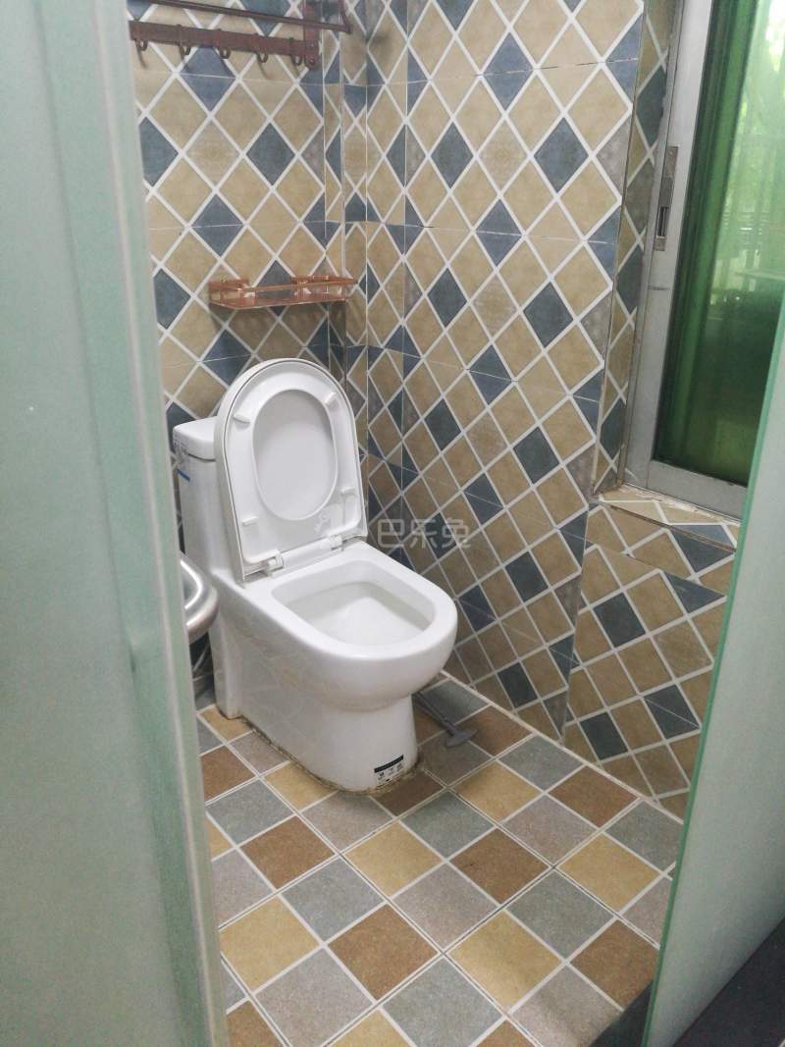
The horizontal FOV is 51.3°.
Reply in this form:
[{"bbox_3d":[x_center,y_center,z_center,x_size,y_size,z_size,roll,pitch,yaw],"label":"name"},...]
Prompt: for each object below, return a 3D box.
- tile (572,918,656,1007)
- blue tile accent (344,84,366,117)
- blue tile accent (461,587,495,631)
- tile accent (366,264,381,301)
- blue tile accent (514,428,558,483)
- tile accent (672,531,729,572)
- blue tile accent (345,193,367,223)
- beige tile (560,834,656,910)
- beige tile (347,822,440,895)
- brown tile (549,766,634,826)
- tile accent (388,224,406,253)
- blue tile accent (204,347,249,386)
[{"bbox_3d":[0.404,0.764,1.410,0.139,0.010,0.129,-18,29,-37],"label":"tile"},{"bbox_3d":[-0.089,-0.977,1.887,0.062,0.063,0.010,-18,29,-36],"label":"blue tile accent"},{"bbox_3d":[0.218,0.218,2.067,0.012,0.132,0.132,-18,29,-36],"label":"blue tile accent"},{"bbox_3d":[-0.045,-0.605,2.065,0.012,0.103,0.052,-18,29,-36],"label":"tile accent"},{"bbox_3d":[0.317,-0.149,1.785,0.012,0.132,0.132,-18,29,-36],"label":"blue tile accent"},{"bbox_3d":[0.575,0.061,1.526,0.010,0.066,0.131,-18,29,-36],"label":"tile accent"},{"bbox_3d":[-0.090,-0.769,1.990,0.063,0.062,0.010,-18,29,-37],"label":"blue tile accent"},{"bbox_3d":[0.428,0.689,1.609,0.141,0.010,0.141,-18,30,-37],"label":"beige tile"},{"bbox_3d":[0.002,0.675,1.643,0.141,0.010,0.141,-18,30,-37],"label":"beige tile"},{"bbox_3d":[0.443,0.601,1.798,0.135,0.010,0.139,-18,29,-37],"label":"brown tile"},{"bbox_3d":[0.009,-0.682,1.960,0.010,0.064,0.067,-18,29,-37],"label":"tile accent"},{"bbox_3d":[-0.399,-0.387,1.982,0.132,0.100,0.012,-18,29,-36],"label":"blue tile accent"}]

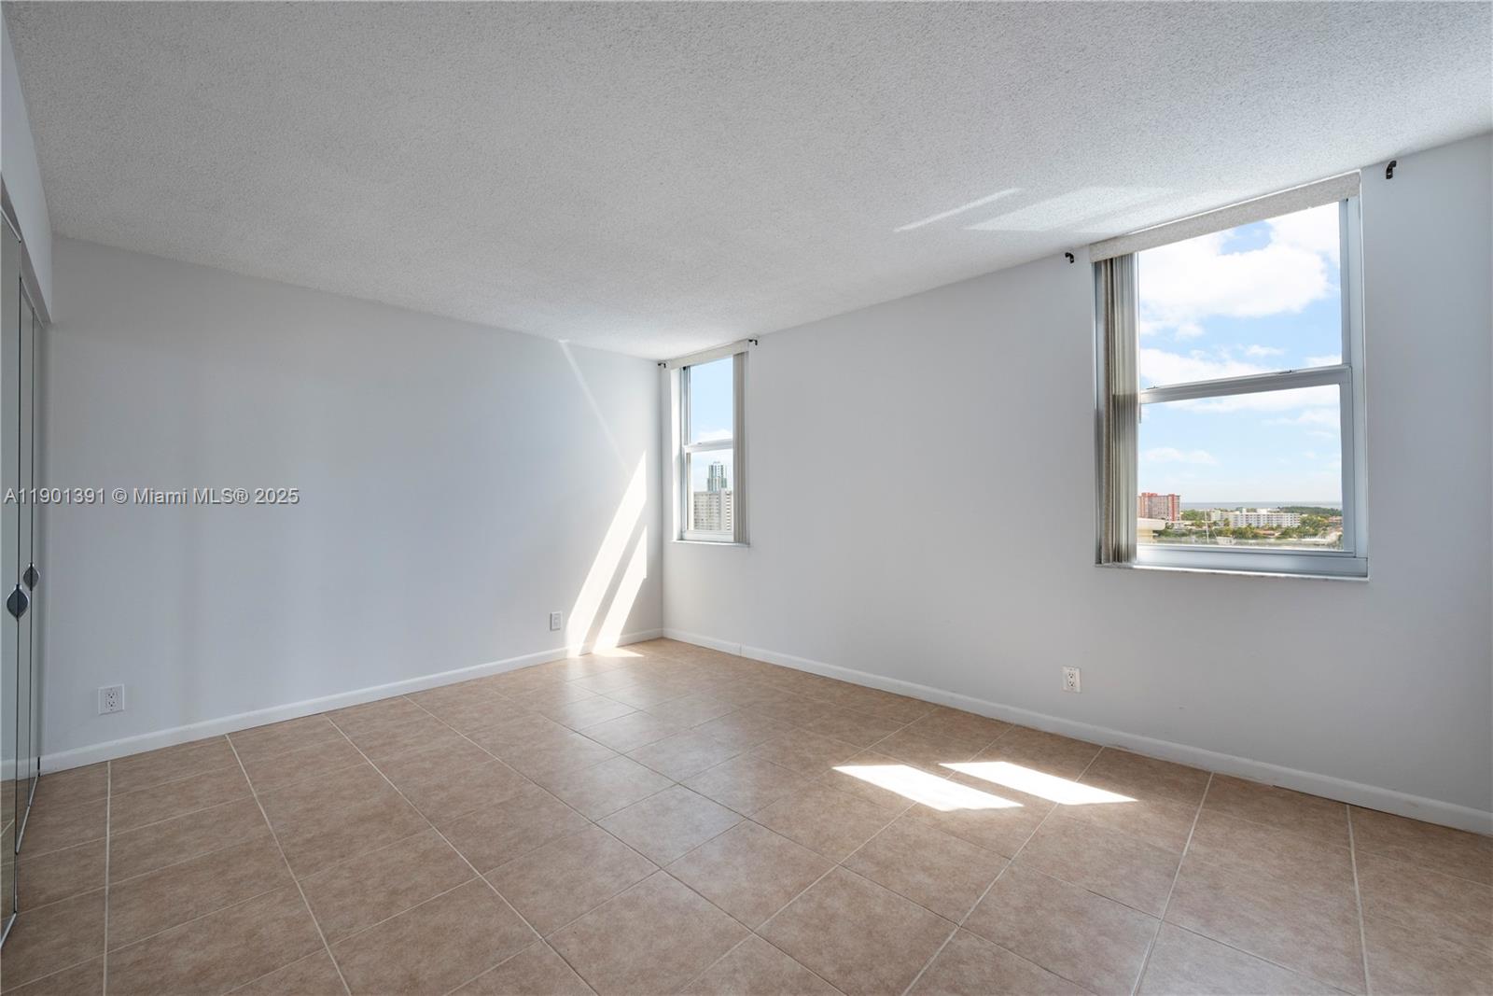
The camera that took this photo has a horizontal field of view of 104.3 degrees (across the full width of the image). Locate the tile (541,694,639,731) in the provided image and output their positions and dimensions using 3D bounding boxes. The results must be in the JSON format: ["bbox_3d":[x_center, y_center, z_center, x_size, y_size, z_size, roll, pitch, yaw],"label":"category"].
[{"bbox_3d":[-0.891,1.220,3.279,0.402,0.010,0.402,-1,-1,43],"label":"tile"}]

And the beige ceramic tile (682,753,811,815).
[{"bbox_3d":[-0.002,1.218,2.484,0.405,0.010,0.405,-1,0,43],"label":"beige ceramic tile"}]

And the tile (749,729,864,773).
[{"bbox_3d":[0.272,1.204,2.743,0.402,0.010,0.402,-1,-1,43],"label":"tile"}]

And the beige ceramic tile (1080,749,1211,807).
[{"bbox_3d":[1.733,1.201,2.533,0.405,0.010,0.405,-1,0,43],"label":"beige ceramic tile"}]

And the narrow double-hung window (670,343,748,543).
[{"bbox_3d":[-0.270,-0.412,4.750,0.901,1.542,0.130,-1,0,43],"label":"narrow double-hung window"}]

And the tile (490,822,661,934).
[{"bbox_3d":[-0.559,1.204,1.861,0.400,0.010,0.400,-1,-1,43],"label":"tile"}]

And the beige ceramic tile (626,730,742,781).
[{"bbox_3d":[-0.299,1.222,2.764,0.405,0.010,0.405,-1,0,43],"label":"beige ceramic tile"}]

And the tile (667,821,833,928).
[{"bbox_3d":[0.015,1.215,1.905,0.405,0.010,0.405,-1,0,43],"label":"tile"}]

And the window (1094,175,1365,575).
[{"bbox_3d":[2.055,-0.451,2.553,0.903,1.542,0.130,-1,0,43],"label":"window"}]

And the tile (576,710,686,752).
[{"bbox_3d":[-0.596,1.218,3.010,0.400,0.010,0.400,-1,-1,43],"label":"tile"}]

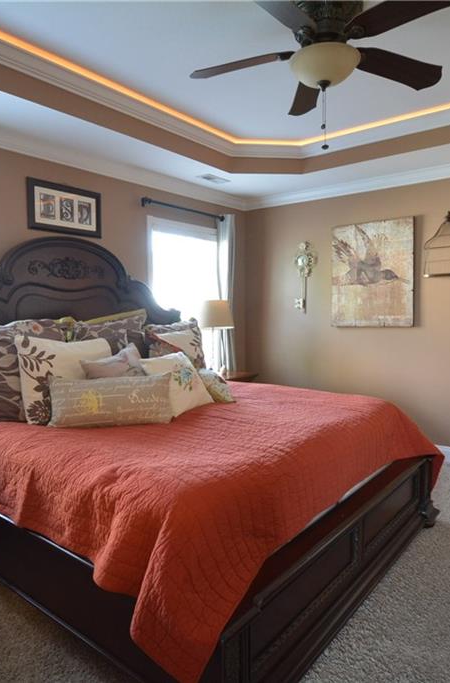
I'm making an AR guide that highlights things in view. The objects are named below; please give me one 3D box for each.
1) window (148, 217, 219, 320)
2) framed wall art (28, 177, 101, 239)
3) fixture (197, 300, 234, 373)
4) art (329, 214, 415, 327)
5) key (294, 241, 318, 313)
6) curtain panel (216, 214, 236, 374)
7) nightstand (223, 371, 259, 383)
[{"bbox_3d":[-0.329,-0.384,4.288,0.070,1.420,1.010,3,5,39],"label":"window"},{"bbox_3d":[-1.123,-0.943,3.263,0.025,0.340,0.585,3,5,39],"label":"framed wall art"},{"bbox_3d":[-0.102,-0.023,4.187,0.370,0.700,0.370,0,5,0],"label":"fixture"},{"bbox_3d":[1.307,-0.589,4.065,0.750,0.915,0.040,3,6,39],"label":"art"},{"bbox_3d":[0.794,-0.626,4.476,0.205,0.700,0.045,3,6,39],"label":"key"},{"bbox_3d":[0.004,-0.206,4.560,0.110,2.100,0.270,3,5,39],"label":"curtain panel"},{"bbox_3d":[0.010,0.655,4.373,0.400,0.650,0.560,3,5,39],"label":"nightstand"}]

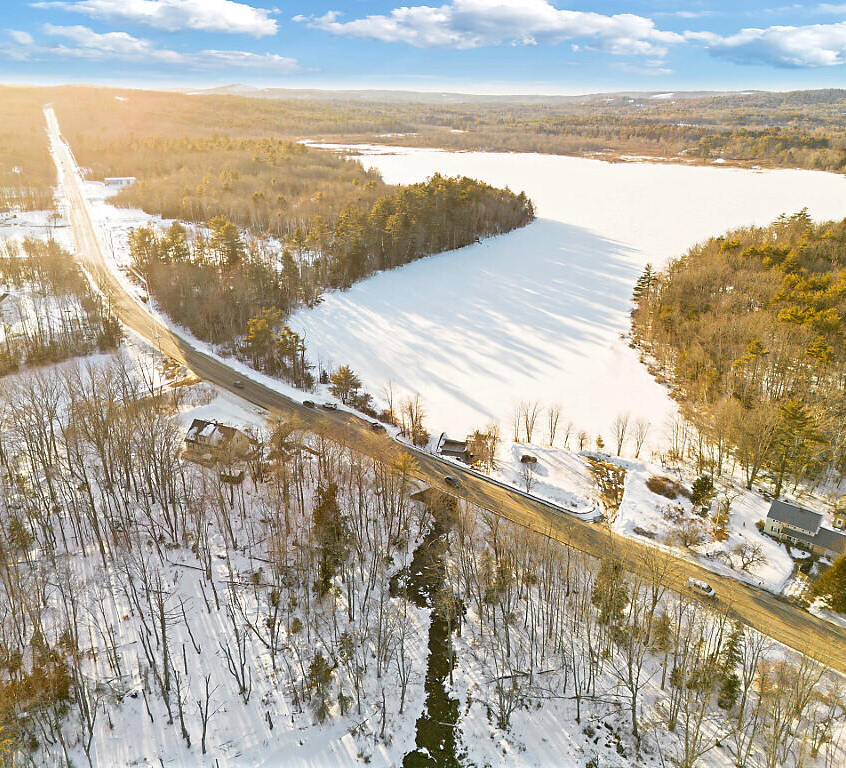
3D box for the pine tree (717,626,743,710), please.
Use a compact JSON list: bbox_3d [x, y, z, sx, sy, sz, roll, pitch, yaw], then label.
[{"bbox_3d":[44.507,41.429,102.763,4.300,15.868,4.300,0,22,0],"label":"pine tree"}]

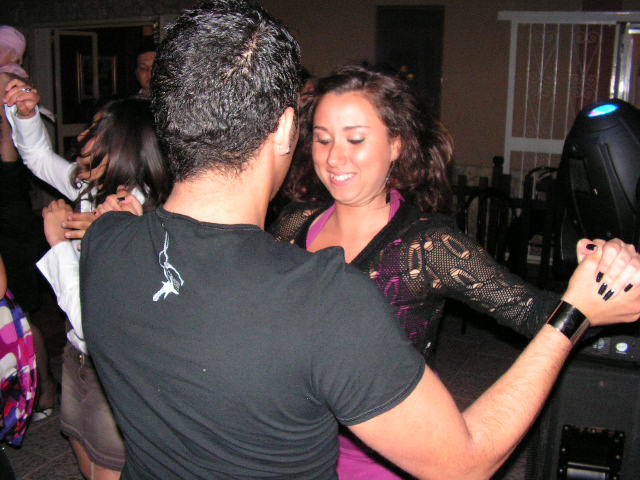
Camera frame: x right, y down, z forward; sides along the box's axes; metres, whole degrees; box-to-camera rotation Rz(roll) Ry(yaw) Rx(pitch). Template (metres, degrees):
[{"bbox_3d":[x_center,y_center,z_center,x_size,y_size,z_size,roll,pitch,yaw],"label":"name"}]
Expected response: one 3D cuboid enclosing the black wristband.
[{"bbox_3d":[0.411,0.137,1.100,0.058,0.048,0.052,35,-10,21],"label":"black wristband"}]

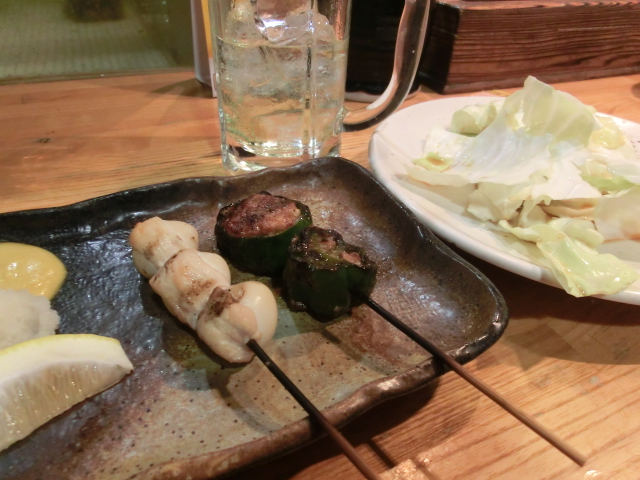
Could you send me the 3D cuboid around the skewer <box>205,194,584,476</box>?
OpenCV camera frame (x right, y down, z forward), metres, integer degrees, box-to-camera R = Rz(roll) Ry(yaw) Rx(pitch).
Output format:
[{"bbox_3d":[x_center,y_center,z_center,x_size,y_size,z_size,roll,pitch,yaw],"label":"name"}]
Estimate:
[{"bbox_3d":[0.015,0.024,0.159,0.041,0.025,0.157,-27,47,-34],"label":"skewer"}]

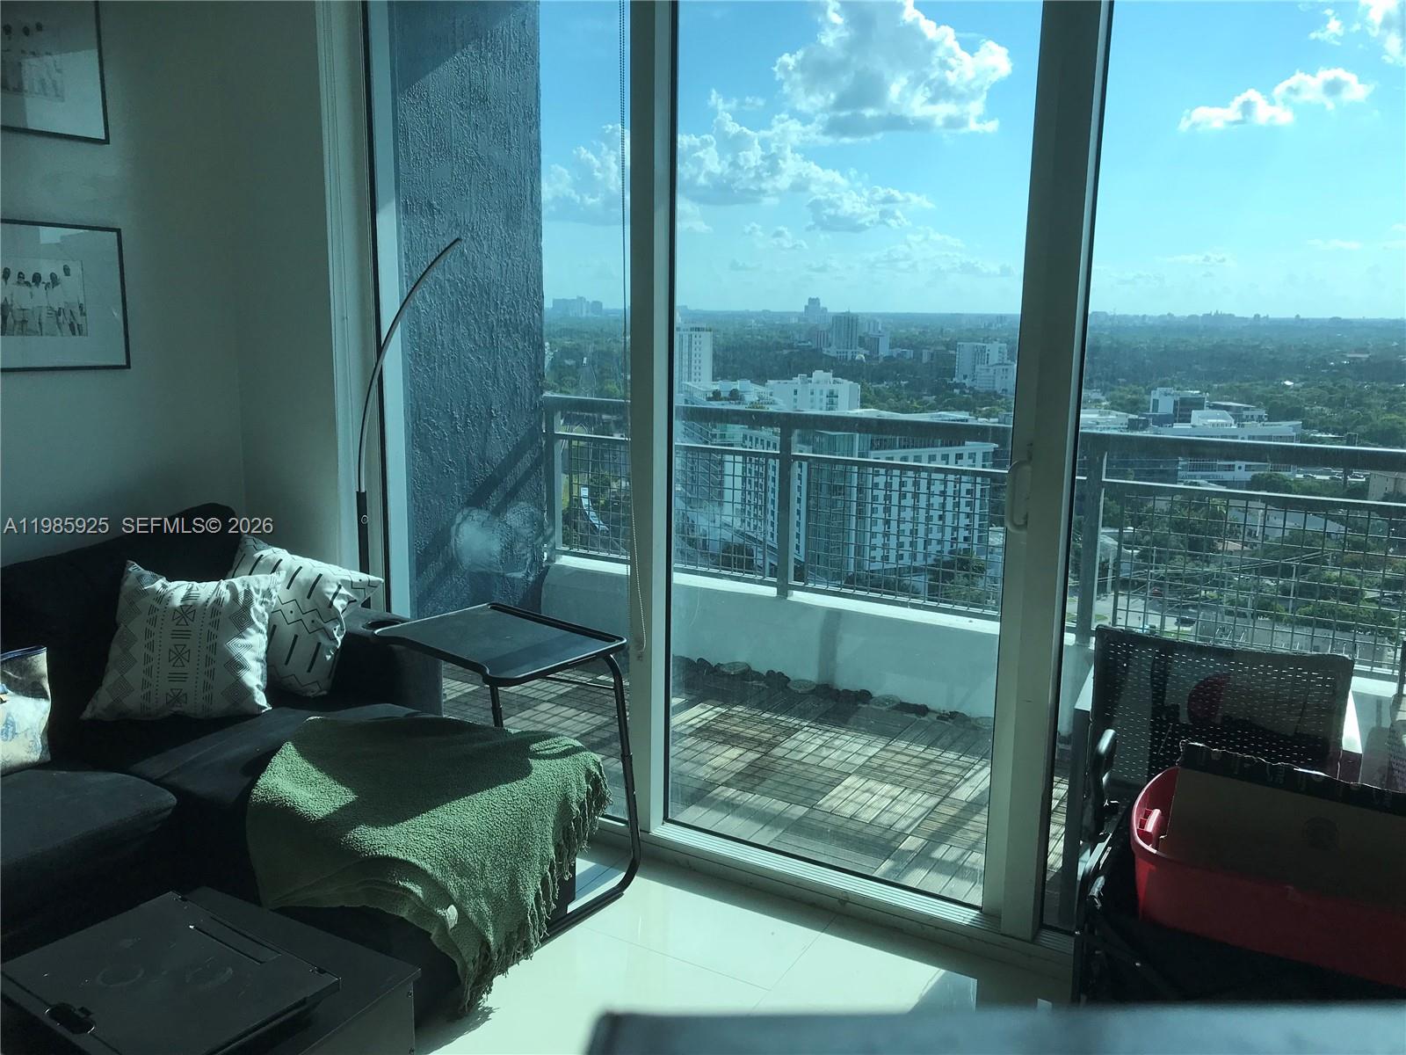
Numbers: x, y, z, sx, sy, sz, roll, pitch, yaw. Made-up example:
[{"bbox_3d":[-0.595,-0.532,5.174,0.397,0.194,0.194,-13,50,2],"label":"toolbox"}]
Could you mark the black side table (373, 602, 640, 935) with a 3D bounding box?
[{"bbox_3d":[-0.478,0.582,2.799,0.510,0.650,0.420,10,14,40],"label":"black side table"}]

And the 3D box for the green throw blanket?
[{"bbox_3d":[-0.642,0.693,2.511,0.710,0.410,0.580,7,13,30],"label":"green throw blanket"}]

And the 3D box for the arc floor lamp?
[{"bbox_3d":[-0.815,0.047,3.053,0.520,1.600,0.230,7,13,32],"label":"arc floor lamp"}]

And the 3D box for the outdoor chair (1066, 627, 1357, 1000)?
[{"bbox_3d":[0.889,0.658,1.988,0.490,0.830,0.520,4,12,19],"label":"outdoor chair"}]

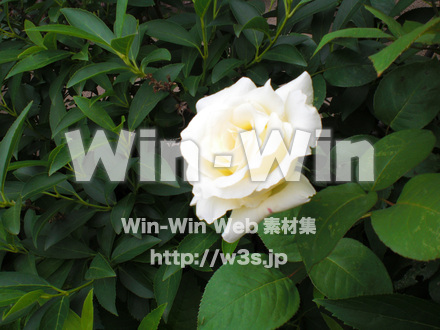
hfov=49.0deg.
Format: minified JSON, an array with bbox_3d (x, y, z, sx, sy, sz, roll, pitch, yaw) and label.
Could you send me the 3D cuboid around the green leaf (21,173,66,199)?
[{"bbox_3d":[-0.177,0.021,0.485,0.047,0.009,0.022,-24,40,-25],"label":"green leaf"}]

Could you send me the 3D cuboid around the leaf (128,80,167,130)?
[{"bbox_3d":[-0.073,-0.061,0.487,0.037,0.010,0.068,21,67,18],"label":"leaf"}]

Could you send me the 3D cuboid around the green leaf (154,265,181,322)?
[{"bbox_3d":[-0.047,0.122,0.460,0.027,0.056,0.011,7,-11,-2],"label":"green leaf"}]

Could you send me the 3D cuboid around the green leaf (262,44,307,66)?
[{"bbox_3d":[0.070,-0.116,0.522,0.051,0.010,0.025,14,48,17],"label":"green leaf"}]

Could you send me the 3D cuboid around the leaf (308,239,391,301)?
[{"bbox_3d":[0.122,0.097,0.440,0.080,0.014,0.056,29,61,7],"label":"leaf"}]

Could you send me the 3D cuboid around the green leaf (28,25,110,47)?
[{"bbox_3d":[-0.144,-0.123,0.463,0.080,0.012,0.020,10,20,-11],"label":"green leaf"}]

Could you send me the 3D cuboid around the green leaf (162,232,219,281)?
[{"bbox_3d":[-0.026,0.084,0.443,0.068,0.010,0.025,-38,61,-13],"label":"green leaf"}]

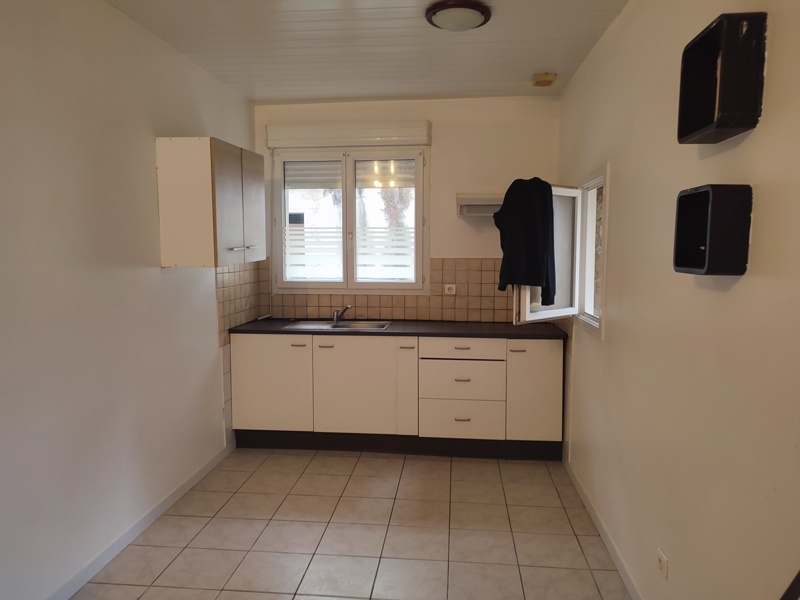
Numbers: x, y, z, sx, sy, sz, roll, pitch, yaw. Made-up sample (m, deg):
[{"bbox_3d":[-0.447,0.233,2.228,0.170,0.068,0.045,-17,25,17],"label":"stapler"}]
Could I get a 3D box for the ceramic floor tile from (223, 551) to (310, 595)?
[{"bbox_3d":[-0.591,1.249,2.542,0.322,0.010,0.322,1,4,6],"label":"ceramic floor tile"}]

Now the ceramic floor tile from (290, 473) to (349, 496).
[{"bbox_3d":[-0.491,1.153,3.441,0.316,0.010,0.311,1,5,6],"label":"ceramic floor tile"}]

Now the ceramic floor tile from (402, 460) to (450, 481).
[{"bbox_3d":[0.181,1.133,3.680,0.315,0.010,0.315,1,4,6],"label":"ceramic floor tile"}]

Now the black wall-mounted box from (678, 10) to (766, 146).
[{"bbox_3d":[0.882,-0.594,1.535,0.108,0.282,0.235,1,4,6],"label":"black wall-mounted box"}]

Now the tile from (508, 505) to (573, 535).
[{"bbox_3d":[0.776,1.224,3.091,0.326,0.010,0.326,1,5,6],"label":"tile"}]

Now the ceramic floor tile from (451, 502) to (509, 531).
[{"bbox_3d":[0.433,1.187,3.035,0.316,0.010,0.311,1,5,6],"label":"ceramic floor tile"}]

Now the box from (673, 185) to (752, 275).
[{"bbox_3d":[0.865,-0.189,1.547,0.100,0.233,0.226,1,5,6],"label":"box"}]

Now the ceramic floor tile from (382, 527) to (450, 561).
[{"bbox_3d":[0.087,1.242,2.832,0.326,0.010,0.326,1,5,6],"label":"ceramic floor tile"}]

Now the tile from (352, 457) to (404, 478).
[{"bbox_3d":[-0.145,1.163,3.833,0.326,0.010,0.326,1,5,6],"label":"tile"}]

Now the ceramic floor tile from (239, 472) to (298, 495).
[{"bbox_3d":[-0.819,1.175,3.541,0.322,0.010,0.322,1,4,6],"label":"ceramic floor tile"}]

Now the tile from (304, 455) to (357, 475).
[{"bbox_3d":[-0.463,1.154,3.842,0.322,0.010,0.322,1,4,6],"label":"tile"}]

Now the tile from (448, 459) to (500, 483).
[{"bbox_3d":[0.497,1.136,3.648,0.315,0.010,0.315,1,4,6],"label":"tile"}]

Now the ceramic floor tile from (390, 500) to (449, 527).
[{"bbox_3d":[0.115,1.184,3.066,0.316,0.010,0.311,1,5,6],"label":"ceramic floor tile"}]

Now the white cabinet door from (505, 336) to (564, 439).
[{"bbox_3d":[0.924,0.619,3.808,0.377,0.704,0.020,1,4,6],"label":"white cabinet door"}]

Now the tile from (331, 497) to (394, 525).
[{"bbox_3d":[-0.204,1.181,3.098,0.316,0.010,0.311,1,5,6],"label":"tile"}]

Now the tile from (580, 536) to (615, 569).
[{"bbox_3d":[0.969,1.251,2.745,0.118,0.010,0.326,1,5,6],"label":"tile"}]

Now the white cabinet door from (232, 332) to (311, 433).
[{"bbox_3d":[-0.909,0.590,3.965,0.598,0.695,0.020,1,4,7],"label":"white cabinet door"}]

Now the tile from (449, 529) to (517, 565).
[{"bbox_3d":[0.403,1.212,2.723,0.316,0.010,0.311,1,5,6],"label":"tile"}]

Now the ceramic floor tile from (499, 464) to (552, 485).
[{"bbox_3d":[0.814,1.139,3.617,0.315,0.010,0.315,1,4,6],"label":"ceramic floor tile"}]

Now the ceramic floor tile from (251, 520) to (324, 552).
[{"bbox_3d":[-0.570,1.235,2.896,0.326,0.010,0.326,1,5,6],"label":"ceramic floor tile"}]

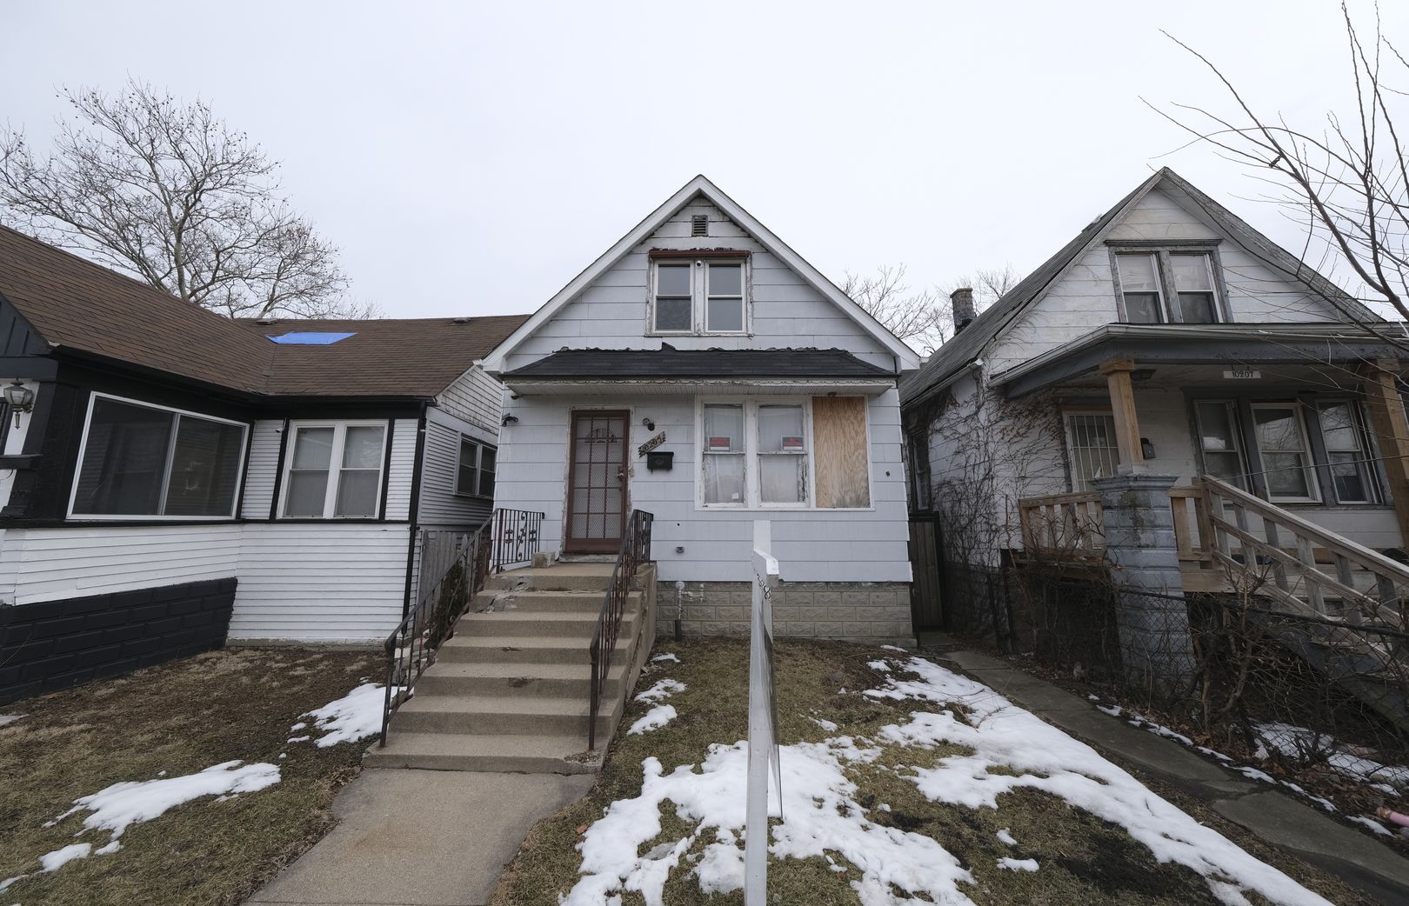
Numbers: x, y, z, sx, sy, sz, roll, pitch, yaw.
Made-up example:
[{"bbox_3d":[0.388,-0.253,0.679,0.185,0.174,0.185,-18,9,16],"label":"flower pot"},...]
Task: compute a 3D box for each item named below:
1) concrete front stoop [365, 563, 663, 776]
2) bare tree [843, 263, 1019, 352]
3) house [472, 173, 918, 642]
[{"bbox_3d":[-1.523,1.892,5.039,1.690,1.210,3.380,0,-9,1],"label":"concrete front stoop"},{"bbox_3d":[11.971,-2.481,23.569,9.800,15.500,9.400,0,-9,1],"label":"bare tree"},{"bbox_3d":[0.014,-0.011,12.364,6.580,7.090,11.500,0,-9,1],"label":"house"}]

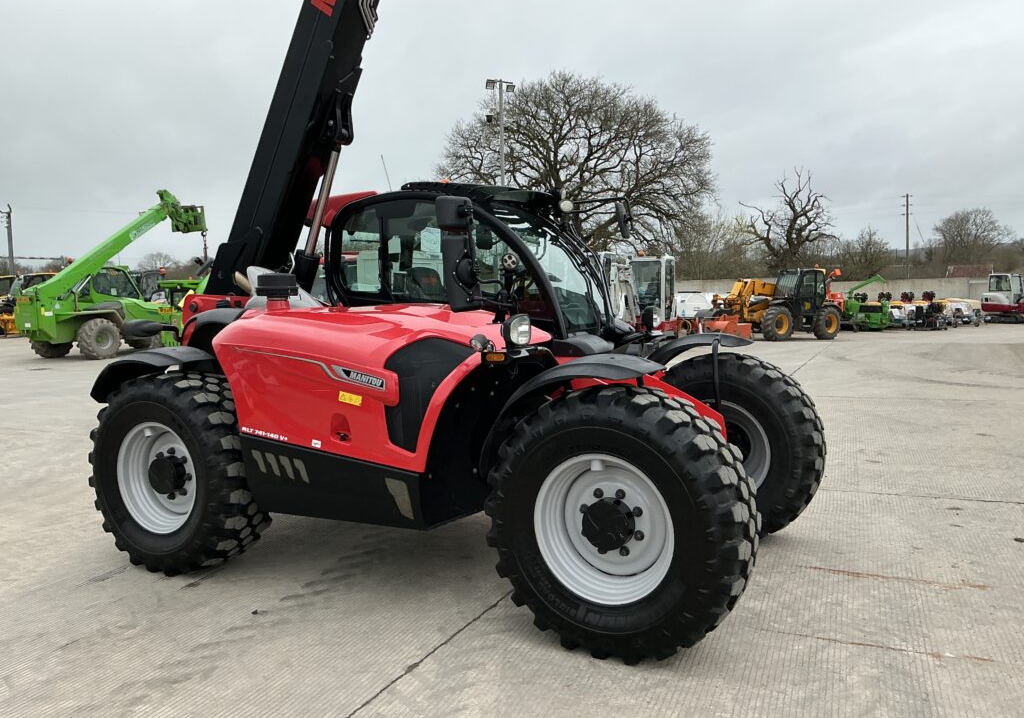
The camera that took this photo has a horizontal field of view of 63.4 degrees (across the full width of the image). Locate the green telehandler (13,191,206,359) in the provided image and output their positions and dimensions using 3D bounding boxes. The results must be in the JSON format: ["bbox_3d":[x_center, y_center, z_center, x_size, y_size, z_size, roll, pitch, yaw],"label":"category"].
[{"bbox_3d":[-12.750,-2.763,26.700,2.300,5.400,5.700,1,5,32],"label":"green telehandler"}]

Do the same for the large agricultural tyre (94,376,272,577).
[{"bbox_3d":[-2.012,0.688,5.045,1.200,1.180,0.450,1,4,27],"label":"large agricultural tyre"}]

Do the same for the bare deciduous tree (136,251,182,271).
[{"bbox_3d":[-42.678,-8.799,100.000,6.000,8.600,6.000,-1,4,0],"label":"bare deciduous tree"}]

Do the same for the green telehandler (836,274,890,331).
[{"bbox_3d":[15.834,-2.588,37.300,2.500,2.550,2.000,1,4,25],"label":"green telehandler"}]

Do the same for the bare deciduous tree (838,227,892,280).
[{"bbox_3d":[22.981,-5.607,54.000,3.700,6.200,3.700,0,4,23],"label":"bare deciduous tree"}]

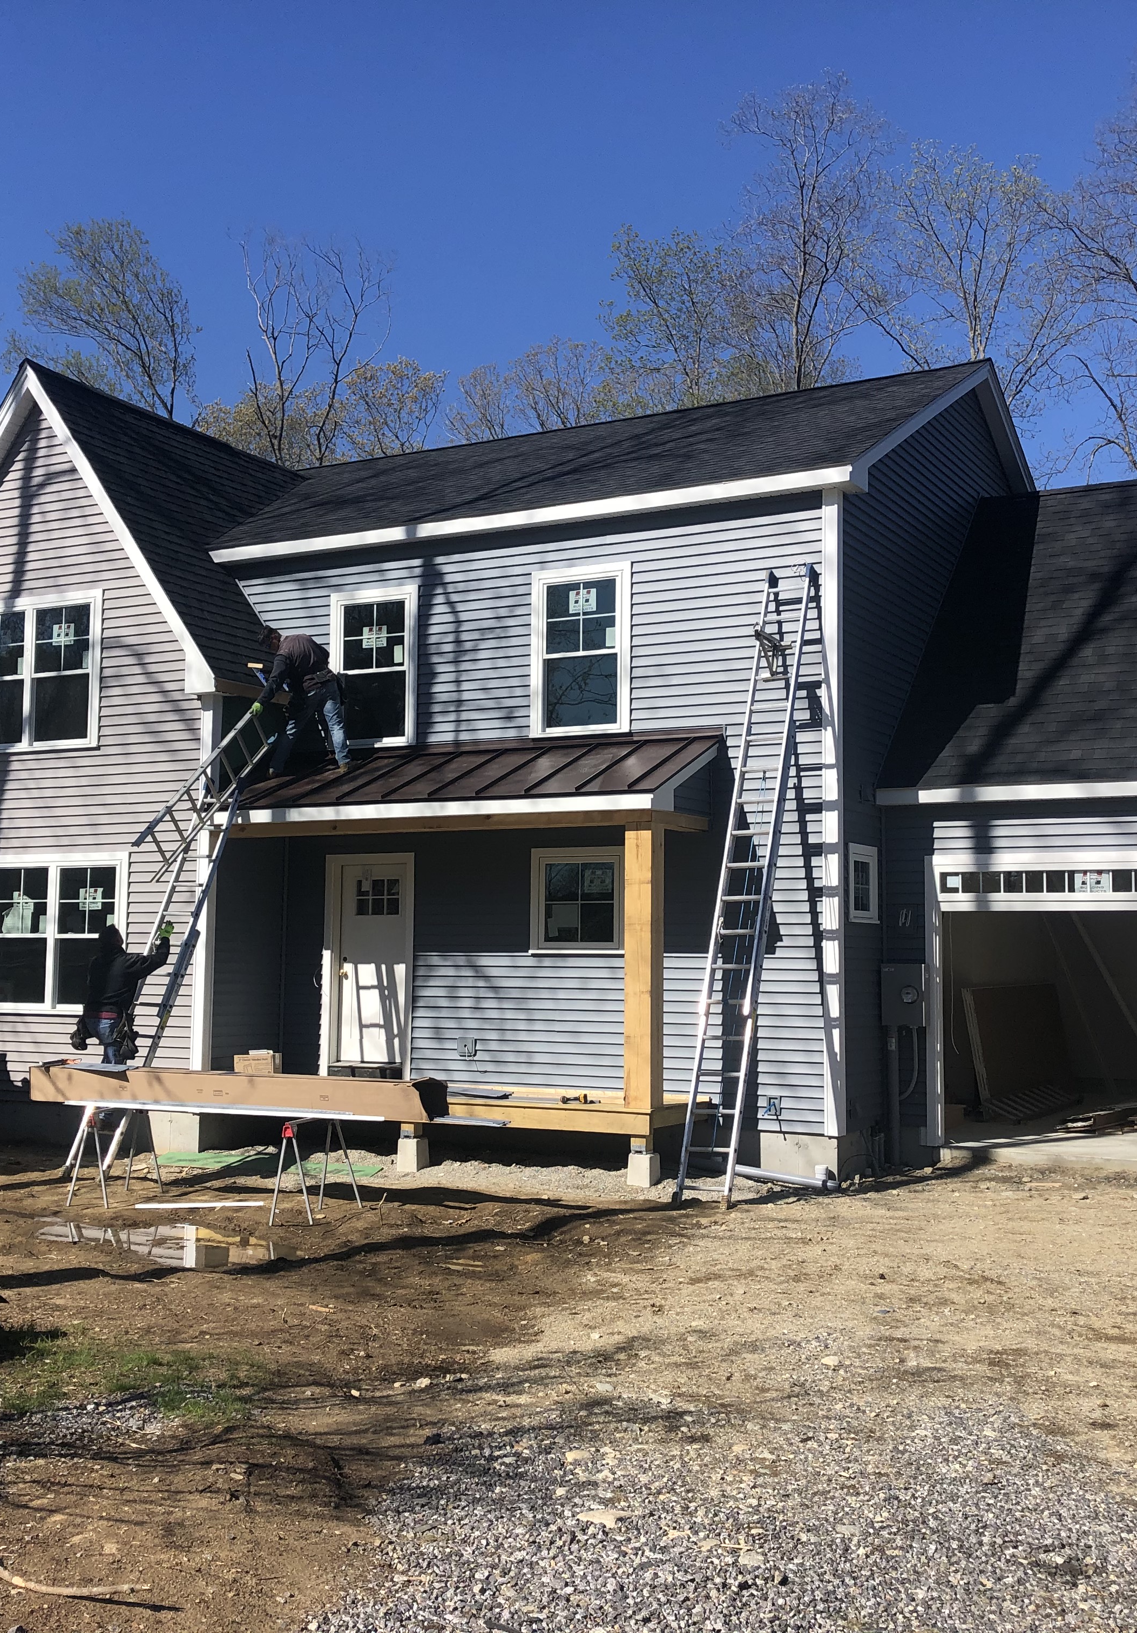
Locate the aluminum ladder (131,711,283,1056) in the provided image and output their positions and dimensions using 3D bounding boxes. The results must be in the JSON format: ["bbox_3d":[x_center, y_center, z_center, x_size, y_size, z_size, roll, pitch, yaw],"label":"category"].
[{"bbox_3d":[-3.735,1.362,16.098,0.460,4.200,0.200,-2,-30,28],"label":"aluminum ladder"}]

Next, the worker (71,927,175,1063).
[{"bbox_3d":[-3.995,1.869,15.621,0.650,1.840,0.620,-4,-7,41],"label":"worker"}]

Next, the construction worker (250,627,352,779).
[{"bbox_3d":[-2.668,-1.159,17.651,0.950,1.500,0.600,0,-5,12],"label":"construction worker"}]

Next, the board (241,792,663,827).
[{"bbox_3d":[-1.357,-0.058,15.970,4.790,0.130,0.060,-2,-6,29],"label":"board"}]

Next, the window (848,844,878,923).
[{"bbox_3d":[2.665,0.618,15.966,0.100,0.710,0.800,-2,-6,29],"label":"window"}]

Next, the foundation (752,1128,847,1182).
[{"bbox_3d":[2.091,2.989,15.587,0.800,0.360,0.250,-2,-6,29],"label":"foundation"}]

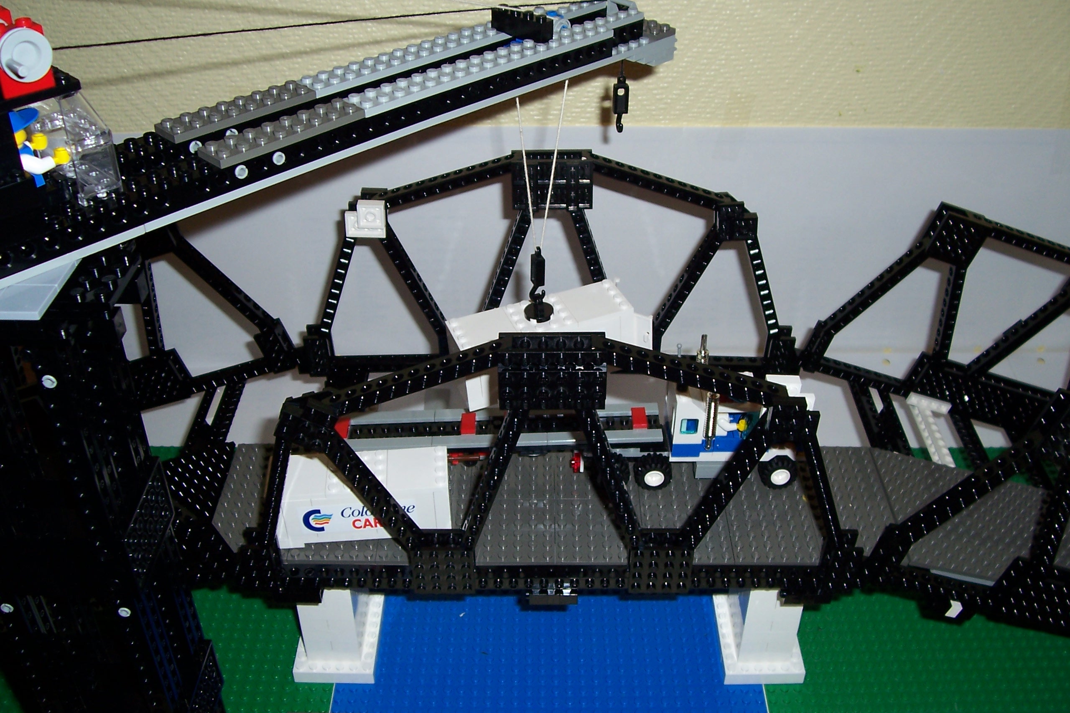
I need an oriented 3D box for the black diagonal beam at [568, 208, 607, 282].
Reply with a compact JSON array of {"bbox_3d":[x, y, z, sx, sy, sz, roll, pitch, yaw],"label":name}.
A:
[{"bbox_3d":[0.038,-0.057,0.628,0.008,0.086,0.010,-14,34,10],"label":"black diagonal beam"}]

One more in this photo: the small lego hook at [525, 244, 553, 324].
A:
[{"bbox_3d":[0.002,-0.040,0.537,0.016,0.043,0.016,-10,36,-14],"label":"small lego hook"}]

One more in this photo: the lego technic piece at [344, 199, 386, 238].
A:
[{"bbox_3d":[-0.100,-0.081,0.596,0.024,0.024,0.010,0,35,0],"label":"lego technic piece"}]

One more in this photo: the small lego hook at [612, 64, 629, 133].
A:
[{"bbox_3d":[0.044,-0.134,0.525,0.008,0.036,0.008,-6,36,-9],"label":"small lego hook"}]

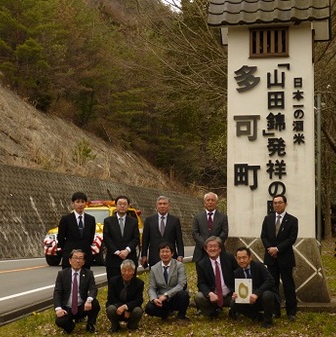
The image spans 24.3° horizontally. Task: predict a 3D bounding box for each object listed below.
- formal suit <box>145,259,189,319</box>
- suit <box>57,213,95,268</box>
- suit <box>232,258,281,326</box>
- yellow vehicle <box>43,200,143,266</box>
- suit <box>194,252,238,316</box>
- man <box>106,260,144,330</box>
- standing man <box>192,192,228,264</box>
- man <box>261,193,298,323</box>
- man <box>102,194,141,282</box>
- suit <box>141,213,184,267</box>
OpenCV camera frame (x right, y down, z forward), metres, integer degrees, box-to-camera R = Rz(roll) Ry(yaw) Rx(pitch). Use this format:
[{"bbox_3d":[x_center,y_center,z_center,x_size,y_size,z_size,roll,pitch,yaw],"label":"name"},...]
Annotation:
[{"bbox_3d":[-0.006,1.474,9.700,0.530,0.750,0.660,0,-3,7],"label":"formal suit"},{"bbox_3d":[-1.232,1.293,10.500,0.510,1.380,0.300,0,-3,-8],"label":"suit"},{"bbox_3d":[1.089,1.518,9.700,0.560,0.800,0.700,-1,-3,17],"label":"suit"},{"bbox_3d":[-2.117,1.949,23.967,1.780,1.900,4.450,-1,-3,15],"label":"yellow vehicle"},{"bbox_3d":[0.615,1.480,10.100,0.550,0.790,0.660,0,-3,-3],"label":"suit"},{"bbox_3d":[-0.530,1.526,9.500,0.460,0.890,0.700,0,-3,-2],"label":"man"},{"bbox_3d":[0.591,1.183,10.850,0.510,1.700,0.310,0,-3,4],"label":"standing man"},{"bbox_3d":[1.495,1.193,10.450,0.490,1.690,0.340,0,-3,10],"label":"man"},{"bbox_3d":[-0.614,1.176,10.300,0.480,1.660,0.330,0,-3,-3],"label":"man"},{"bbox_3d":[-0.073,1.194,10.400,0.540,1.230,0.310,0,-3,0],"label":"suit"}]

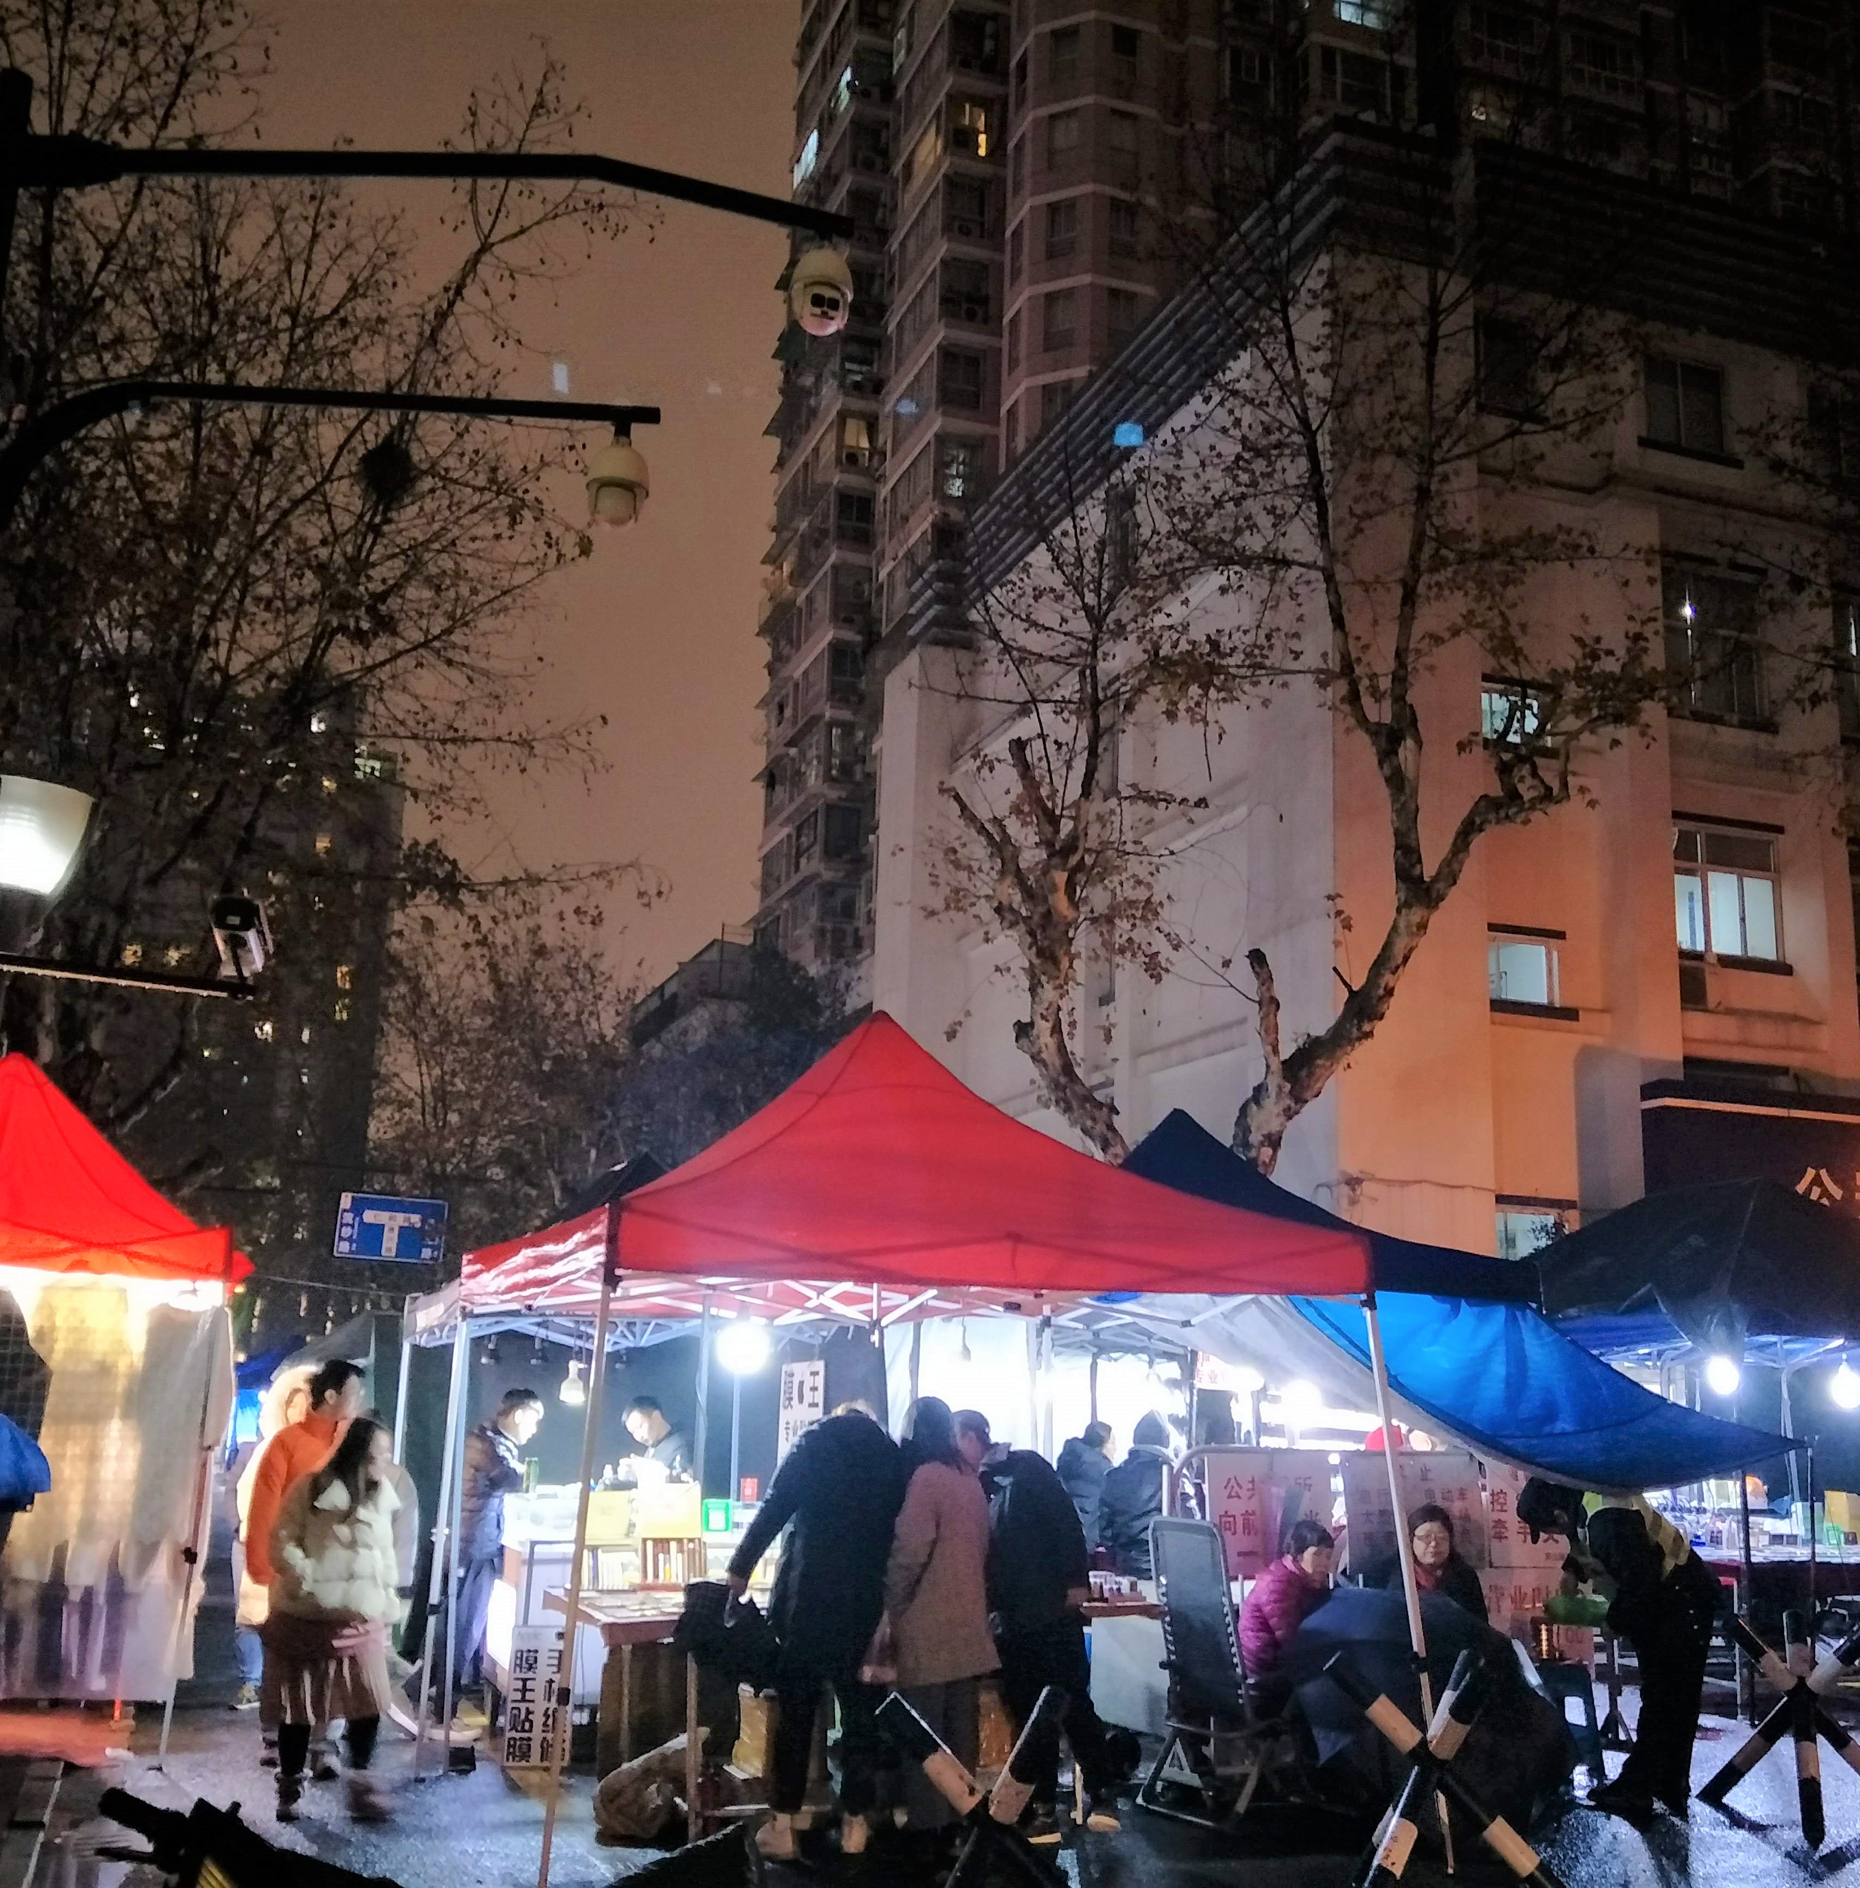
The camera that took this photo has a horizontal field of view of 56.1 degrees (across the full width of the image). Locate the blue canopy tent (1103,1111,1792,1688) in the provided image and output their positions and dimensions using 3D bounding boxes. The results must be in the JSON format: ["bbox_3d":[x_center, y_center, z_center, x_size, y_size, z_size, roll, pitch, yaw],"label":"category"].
[{"bbox_3d":[2.116,2.554,9.884,3.900,3.250,3.300,1,-13,-3],"label":"blue canopy tent"}]

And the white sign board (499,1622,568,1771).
[{"bbox_3d":[-1.769,3.375,7.831,0.310,0.660,0.030,2,-13,-6],"label":"white sign board"}]

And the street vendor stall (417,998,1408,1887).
[{"bbox_3d":[-0.246,1.966,7.601,3.150,3.300,3.000,6,-14,-21],"label":"street vendor stall"}]

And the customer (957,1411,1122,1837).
[{"bbox_3d":[0.434,2.671,6.941,0.500,1.550,0.540,10,-15,-29],"label":"customer"}]

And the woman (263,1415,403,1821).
[{"bbox_3d":[-2.457,2.718,7.212,0.520,1.580,0.420,10,-16,-36],"label":"woman"}]

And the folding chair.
[{"bbox_3d":[1.249,3.049,7.403,0.780,1.120,0.600,12,-18,-41],"label":"folding chair"}]

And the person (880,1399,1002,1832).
[{"bbox_3d":[0.043,2.644,6.911,0.470,1.600,0.430,8,-14,-23],"label":"person"}]

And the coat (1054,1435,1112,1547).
[{"bbox_3d":[0.874,3.133,9.878,0.480,0.720,0.360,-4,-14,26],"label":"coat"}]

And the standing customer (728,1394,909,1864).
[{"bbox_3d":[-0.415,2.529,6.514,0.640,1.580,0.580,3,-13,-3],"label":"standing customer"}]

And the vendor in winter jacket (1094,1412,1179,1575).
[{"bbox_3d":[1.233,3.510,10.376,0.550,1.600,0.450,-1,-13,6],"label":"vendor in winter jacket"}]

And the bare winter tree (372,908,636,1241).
[{"bbox_3d":[-6.413,3.067,26.047,4.000,7.600,4.000,2,-13,0],"label":"bare winter tree"}]

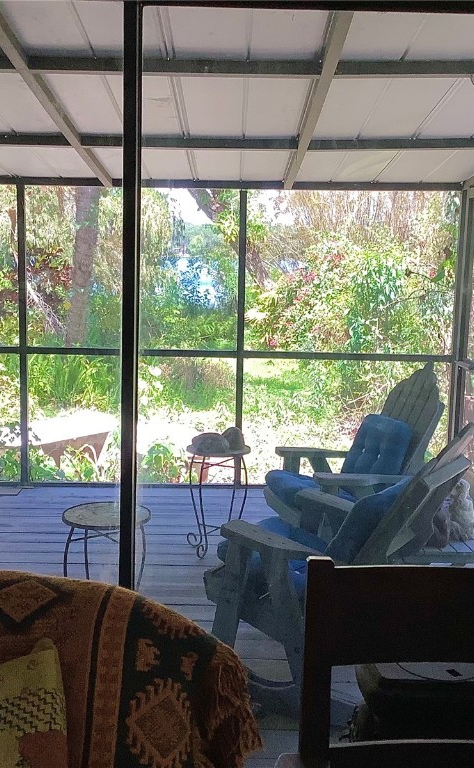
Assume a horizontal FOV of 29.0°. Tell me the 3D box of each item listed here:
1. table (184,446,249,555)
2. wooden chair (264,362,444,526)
[{"bbox_3d":[-0.105,0.643,5.040,0.350,0.580,0.350,1,7,0],"label":"table"},{"bbox_3d":[0.620,0.437,4.730,0.940,1.080,0.740,-1,8,-13],"label":"wooden chair"}]

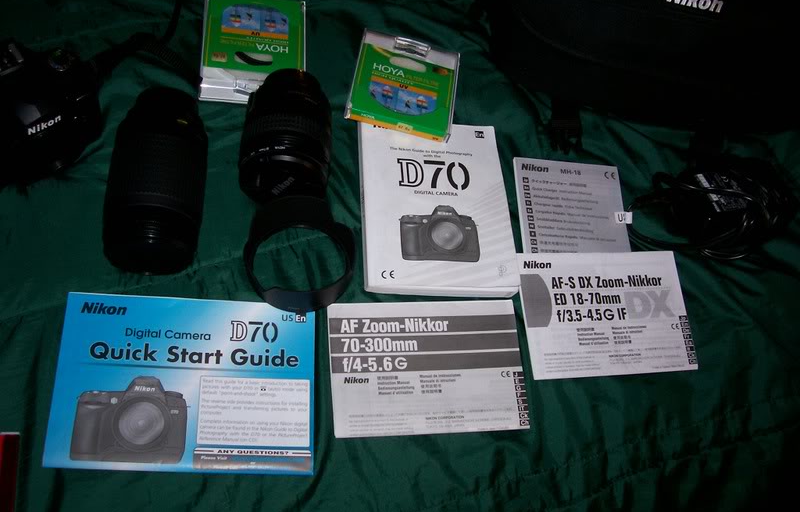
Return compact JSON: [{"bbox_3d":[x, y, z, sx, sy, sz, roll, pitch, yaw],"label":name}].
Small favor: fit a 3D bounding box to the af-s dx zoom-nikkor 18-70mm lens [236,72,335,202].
[{"bbox_3d":[-0.092,-0.096,0.644,0.073,0.073,0.098,2,60,-4],"label":"af-s dx zoom-nikkor 18-70mm lens"}]

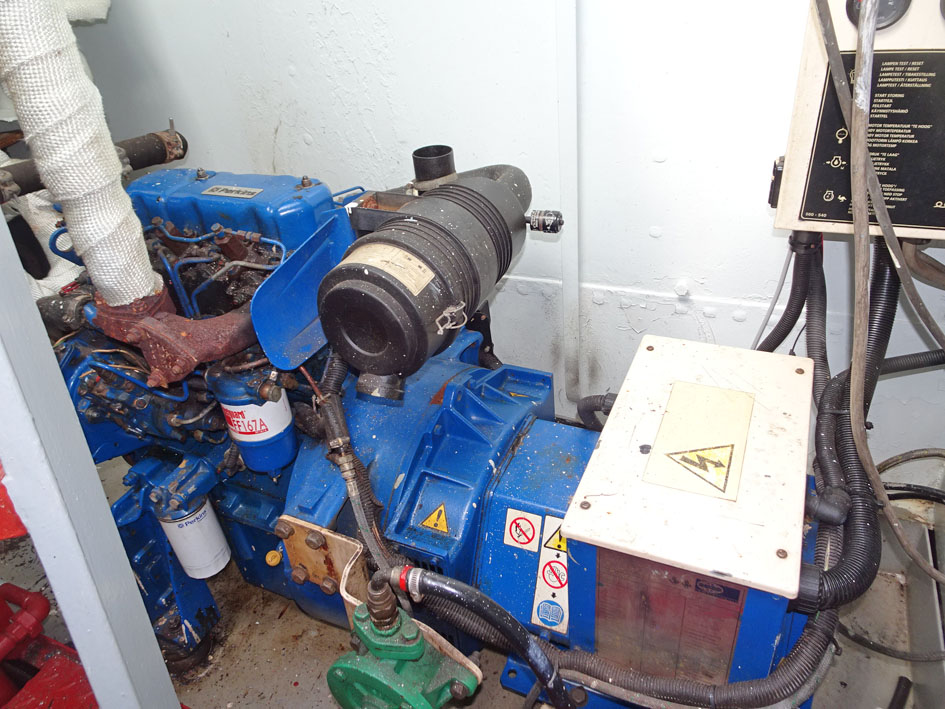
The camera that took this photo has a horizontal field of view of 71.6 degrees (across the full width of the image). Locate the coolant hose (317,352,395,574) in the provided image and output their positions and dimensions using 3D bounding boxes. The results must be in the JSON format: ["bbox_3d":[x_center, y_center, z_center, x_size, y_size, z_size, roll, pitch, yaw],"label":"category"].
[{"bbox_3d":[-0.157,0.128,0.845,0.055,0.055,0.305,-13,63,-12],"label":"coolant hose"}]

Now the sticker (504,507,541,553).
[{"bbox_3d":[0.070,0.246,0.914,0.050,0.052,0.002,10,9,23],"label":"sticker"}]

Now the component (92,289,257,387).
[{"bbox_3d":[-0.383,-0.024,0.860,0.250,0.105,0.115,10,38,23],"label":"component"}]

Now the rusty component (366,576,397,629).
[{"bbox_3d":[-0.096,0.261,0.690,0.030,0.050,0.030,-5,34,3],"label":"rusty component"}]

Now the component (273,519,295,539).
[{"bbox_3d":[-0.274,0.252,0.950,0.027,0.027,0.015,10,38,23],"label":"component"}]

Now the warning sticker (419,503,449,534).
[{"bbox_3d":[-0.045,0.217,0.879,0.042,0.002,0.036,10,70,23],"label":"warning sticker"}]

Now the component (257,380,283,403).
[{"bbox_3d":[-0.277,0.051,0.895,0.028,0.028,0.034,-26,38,-25],"label":"component"}]

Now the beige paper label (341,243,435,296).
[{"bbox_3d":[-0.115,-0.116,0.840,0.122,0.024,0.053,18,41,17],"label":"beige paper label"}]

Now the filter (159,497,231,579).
[{"bbox_3d":[-0.533,0.345,1.265,0.088,0.158,0.088,10,38,23],"label":"filter"}]

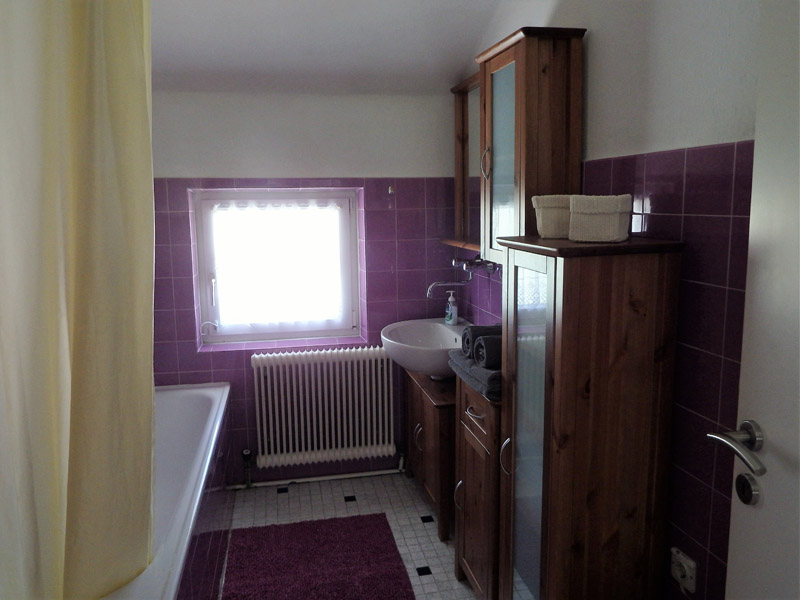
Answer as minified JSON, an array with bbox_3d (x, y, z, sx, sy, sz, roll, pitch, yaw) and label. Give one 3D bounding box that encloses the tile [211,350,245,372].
[{"bbox_3d":[-0.833,0.296,2.708,0.152,0.095,0.012,-3,10,-13],"label":"tile"}]

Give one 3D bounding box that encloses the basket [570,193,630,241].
[{"bbox_3d":[0.513,-0.212,1.422,0.145,0.120,0.125,4,11,24],"label":"basket"}]

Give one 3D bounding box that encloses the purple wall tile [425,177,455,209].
[{"bbox_3d":[0.204,-0.532,2.760,0.150,0.150,0.010,-2,9,-10],"label":"purple wall tile"}]

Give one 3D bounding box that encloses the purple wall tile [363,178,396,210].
[{"bbox_3d":[-0.089,-0.522,2.748,0.152,0.151,0.012,-3,10,-13],"label":"purple wall tile"}]

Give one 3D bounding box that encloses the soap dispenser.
[{"bbox_3d":[0.253,0.033,2.705,0.055,0.167,0.062,-5,10,-25],"label":"soap dispenser"}]

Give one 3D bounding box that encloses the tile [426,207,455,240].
[{"bbox_3d":[0.207,-0.381,2.777,0.150,0.150,0.010,-2,9,-10],"label":"tile"}]

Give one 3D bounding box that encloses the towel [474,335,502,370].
[{"bbox_3d":[0.374,0.167,1.860,0.230,0.110,0.110,-3,10,-13],"label":"towel"}]

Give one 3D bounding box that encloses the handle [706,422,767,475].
[{"bbox_3d":[0.587,0.249,0.936,0.075,0.055,0.150,0,9,5],"label":"handle"}]

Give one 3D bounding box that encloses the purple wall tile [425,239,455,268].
[{"bbox_3d":[0.214,-0.235,2.871,0.152,0.151,0.012,-3,10,-13],"label":"purple wall tile"}]

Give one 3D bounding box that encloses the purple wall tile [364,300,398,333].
[{"bbox_3d":[-0.084,0.081,2.853,0.152,0.151,0.012,-3,10,-13],"label":"purple wall tile"}]

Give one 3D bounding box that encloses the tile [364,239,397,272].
[{"bbox_3d":[-0.090,-0.218,2.746,0.150,0.150,0.010,-2,9,-10],"label":"tile"}]

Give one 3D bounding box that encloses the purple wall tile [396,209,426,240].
[{"bbox_3d":[0.057,-0.375,2.753,0.150,0.150,0.010,-2,9,-10],"label":"purple wall tile"}]

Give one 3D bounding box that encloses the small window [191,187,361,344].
[{"bbox_3d":[-0.610,-0.172,2.840,0.800,0.758,0.080,-2,9,-10],"label":"small window"}]

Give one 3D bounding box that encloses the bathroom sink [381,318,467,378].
[{"bbox_3d":[0.147,0.261,2.567,0.470,0.226,0.643,-3,10,-13],"label":"bathroom sink"}]

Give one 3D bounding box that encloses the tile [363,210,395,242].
[{"bbox_3d":[-0.093,-0.369,2.729,0.150,0.150,0.010,-2,9,-10],"label":"tile"}]

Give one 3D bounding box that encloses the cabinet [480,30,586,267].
[{"bbox_3d":[0.415,-0.472,1.843,0.211,0.707,0.383,-3,10,-13],"label":"cabinet"}]

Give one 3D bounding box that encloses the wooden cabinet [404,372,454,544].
[{"bbox_3d":[0.231,0.673,2.637,0.320,0.610,0.620,-2,9,-12],"label":"wooden cabinet"}]

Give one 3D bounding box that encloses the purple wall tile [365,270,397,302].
[{"bbox_3d":[-0.085,-0.070,2.827,0.152,0.151,0.012,-3,10,-13],"label":"purple wall tile"}]

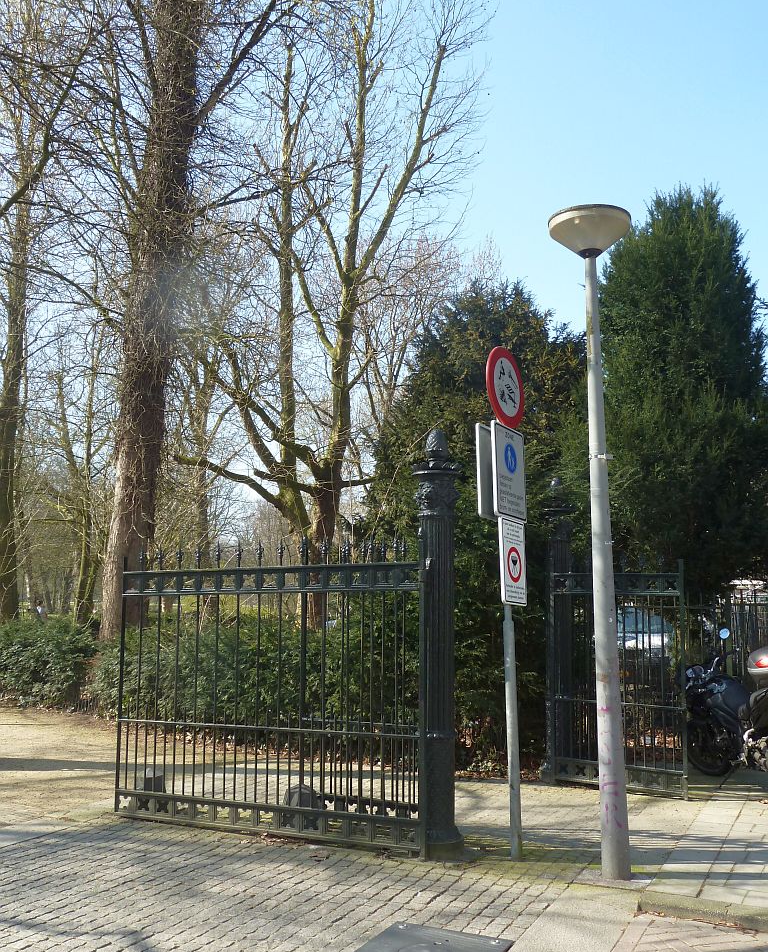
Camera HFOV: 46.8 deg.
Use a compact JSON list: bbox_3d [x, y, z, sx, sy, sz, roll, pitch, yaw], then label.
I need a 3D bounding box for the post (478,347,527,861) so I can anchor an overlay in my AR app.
[{"bbox_3d":[0.877,0.807,6.202,0.170,3.521,0.610,-6,-10,33],"label":"post"}]

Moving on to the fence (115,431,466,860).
[{"bbox_3d":[-0.818,1.213,6.813,3.011,2.924,0.330,-4,-9,25],"label":"fence"}]

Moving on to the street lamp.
[{"bbox_3d":[1.431,0.366,5.811,0.556,4.272,0.556,0,-8,0],"label":"street lamp"}]

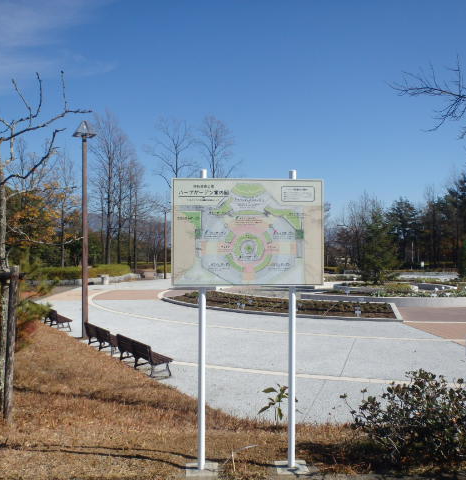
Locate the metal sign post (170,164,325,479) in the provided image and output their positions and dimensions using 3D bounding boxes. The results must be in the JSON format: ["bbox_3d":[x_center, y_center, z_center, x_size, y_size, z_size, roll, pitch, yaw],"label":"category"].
[{"bbox_3d":[0.116,0.610,4.048,1.170,2.330,0.100,0,-1,-4],"label":"metal sign post"}]

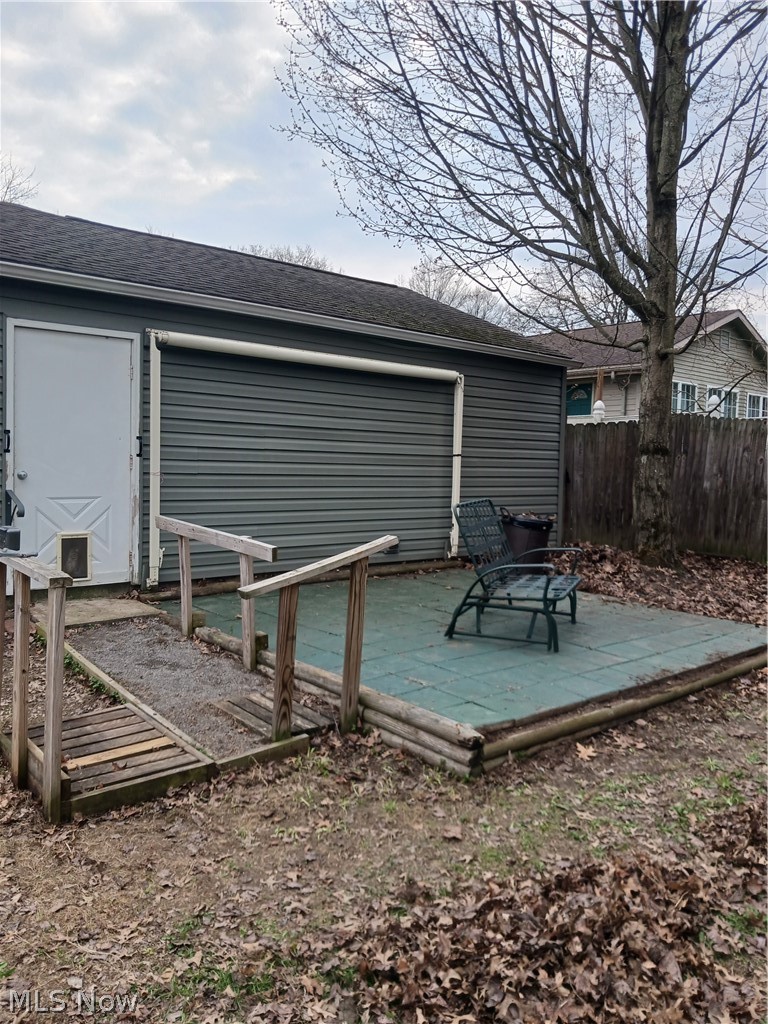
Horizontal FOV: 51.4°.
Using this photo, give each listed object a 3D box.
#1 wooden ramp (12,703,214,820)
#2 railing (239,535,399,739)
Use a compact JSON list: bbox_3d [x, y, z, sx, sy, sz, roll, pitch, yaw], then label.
[{"bbox_3d":[-1.373,1.151,3.882,0.690,0.180,0.960,-2,5,-42],"label":"wooden ramp"},{"bbox_3d":[-0.333,0.684,4.231,0.980,1.060,0.120,-2,5,-42],"label":"railing"}]

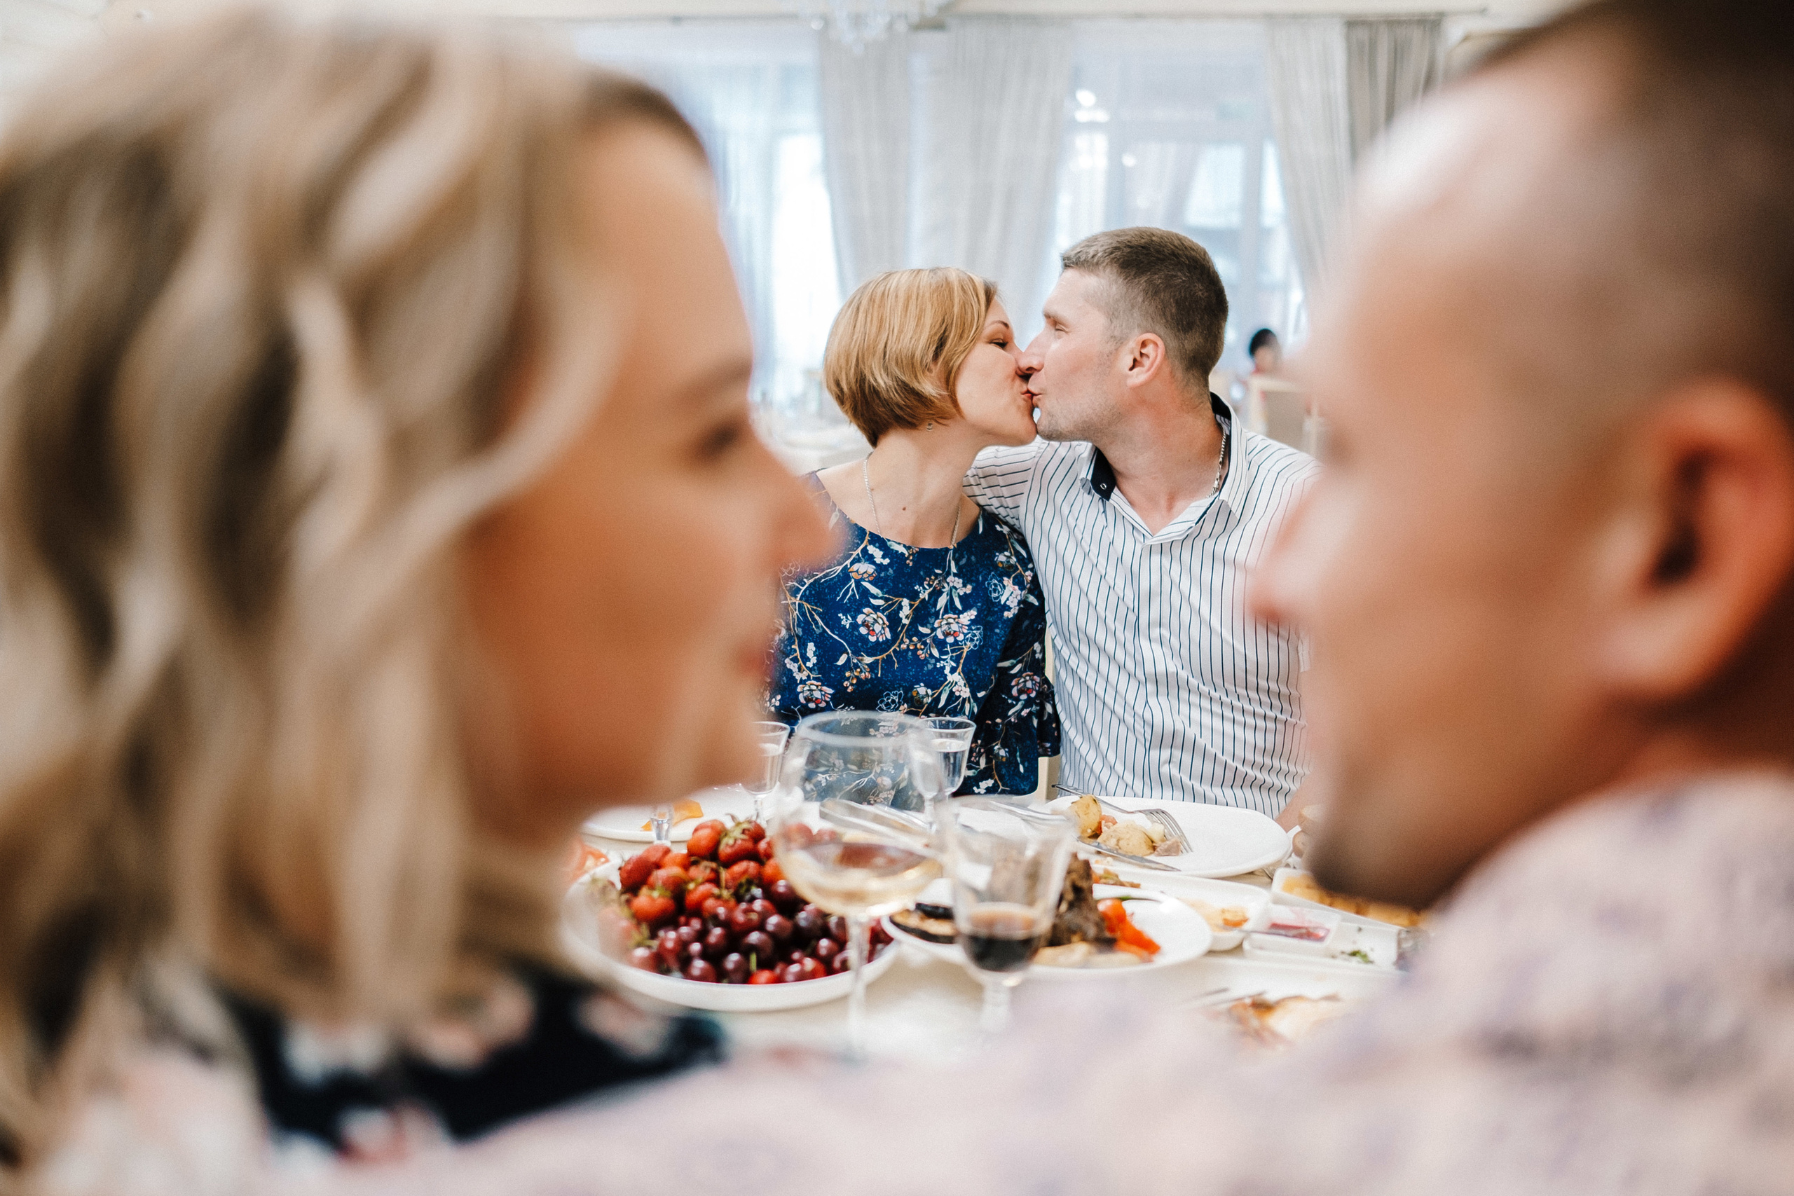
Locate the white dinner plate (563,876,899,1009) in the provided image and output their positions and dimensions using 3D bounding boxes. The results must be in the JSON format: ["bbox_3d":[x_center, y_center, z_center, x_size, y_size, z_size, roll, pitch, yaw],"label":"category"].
[{"bbox_3d":[-0.127,0.255,1.315,0.256,0.030,0.256,2,10,0],"label":"white dinner plate"}]

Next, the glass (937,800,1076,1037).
[{"bbox_3d":[0.070,0.224,1.169,0.086,0.160,0.086,3,10,0],"label":"glass"}]

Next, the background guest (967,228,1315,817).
[{"bbox_3d":[0.238,0.274,1.874,0.580,1.330,0.750,6,11,20],"label":"background guest"}]

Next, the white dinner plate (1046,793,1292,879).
[{"bbox_3d":[0.234,0.226,1.590,0.238,0.023,0.238,3,10,0],"label":"white dinner plate"}]

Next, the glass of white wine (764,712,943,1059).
[{"bbox_3d":[-0.023,0.195,1.121,0.105,0.226,0.105,3,10,0],"label":"glass of white wine"}]

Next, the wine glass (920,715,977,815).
[{"bbox_3d":[0.049,0.170,1.619,0.051,0.107,0.051,3,10,0],"label":"wine glass"}]

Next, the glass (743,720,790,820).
[{"bbox_3d":[-0.124,0.170,1.591,0.051,0.103,0.051,3,10,0],"label":"glass"}]

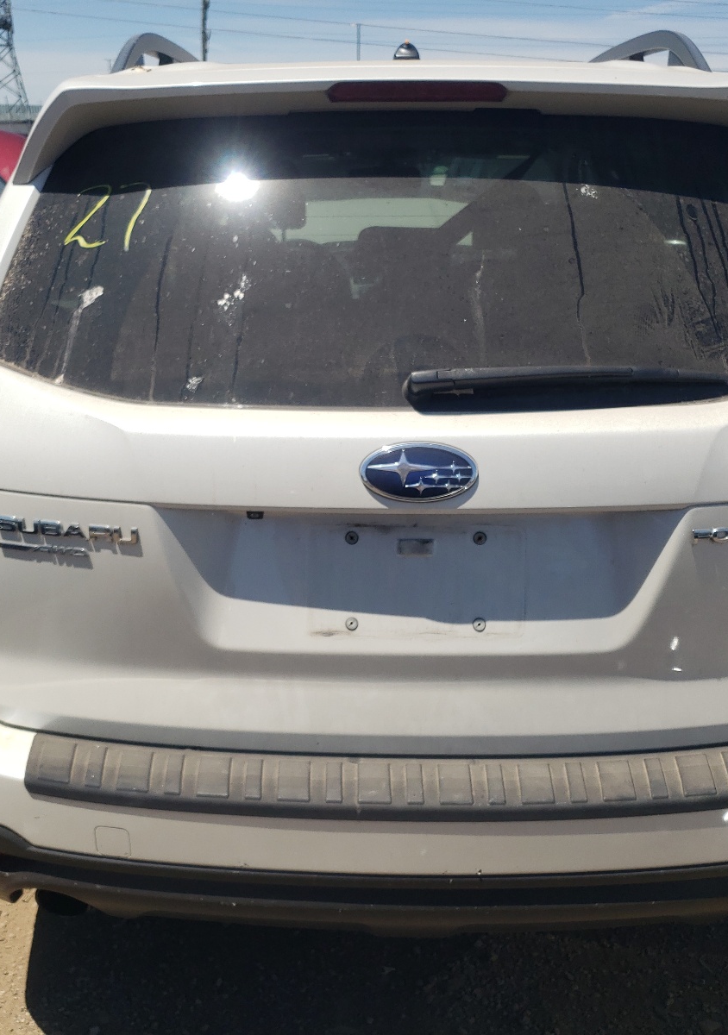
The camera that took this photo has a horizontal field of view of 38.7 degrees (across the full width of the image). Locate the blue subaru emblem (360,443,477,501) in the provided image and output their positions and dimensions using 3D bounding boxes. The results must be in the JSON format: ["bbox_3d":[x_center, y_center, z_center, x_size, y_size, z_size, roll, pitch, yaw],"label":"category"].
[{"bbox_3d":[0.073,-0.060,1.378,0.157,0.082,0.018,0,9,0],"label":"blue subaru emblem"}]

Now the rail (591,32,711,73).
[{"bbox_3d":[0.575,-1.059,2.537,0.120,0.110,1.680,0,19,0],"label":"rail"}]

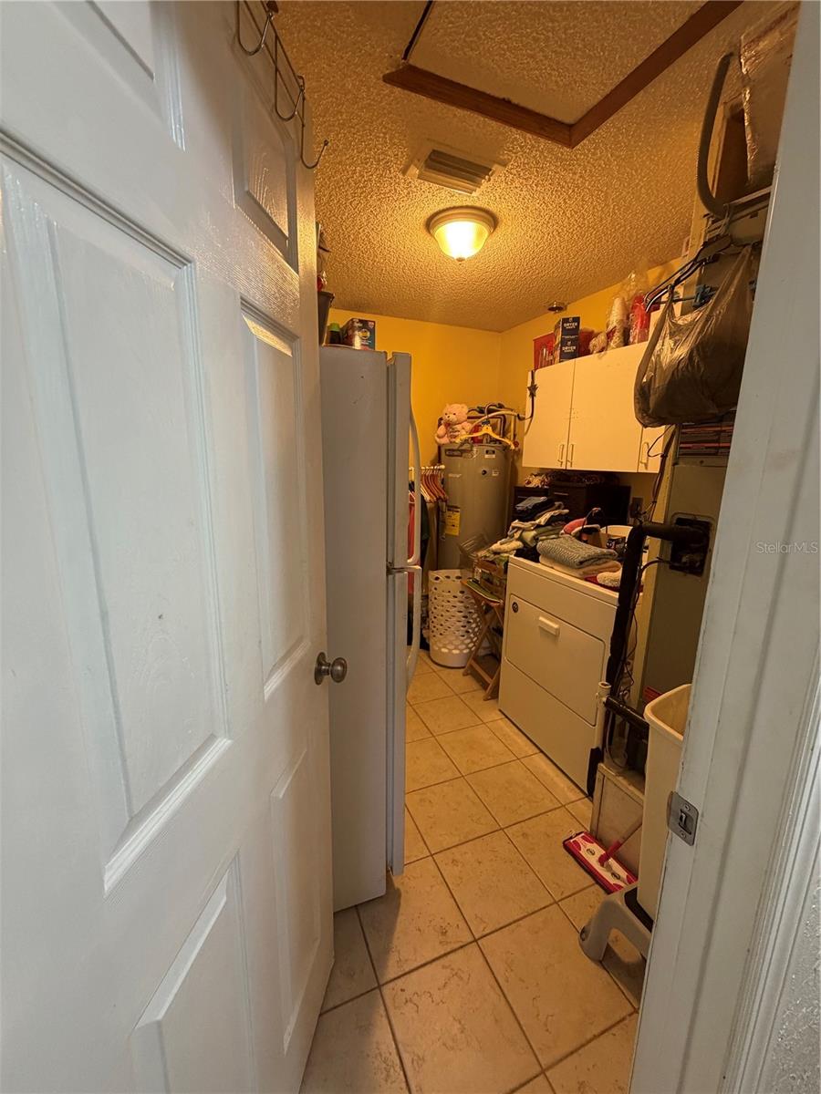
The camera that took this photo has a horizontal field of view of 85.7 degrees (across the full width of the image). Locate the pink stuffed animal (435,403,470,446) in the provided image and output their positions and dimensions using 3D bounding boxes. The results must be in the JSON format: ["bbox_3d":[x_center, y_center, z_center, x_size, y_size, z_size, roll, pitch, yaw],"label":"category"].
[{"bbox_3d":[0.307,-0.886,3.183,0.240,0.290,0.200,5,13,17],"label":"pink stuffed animal"}]

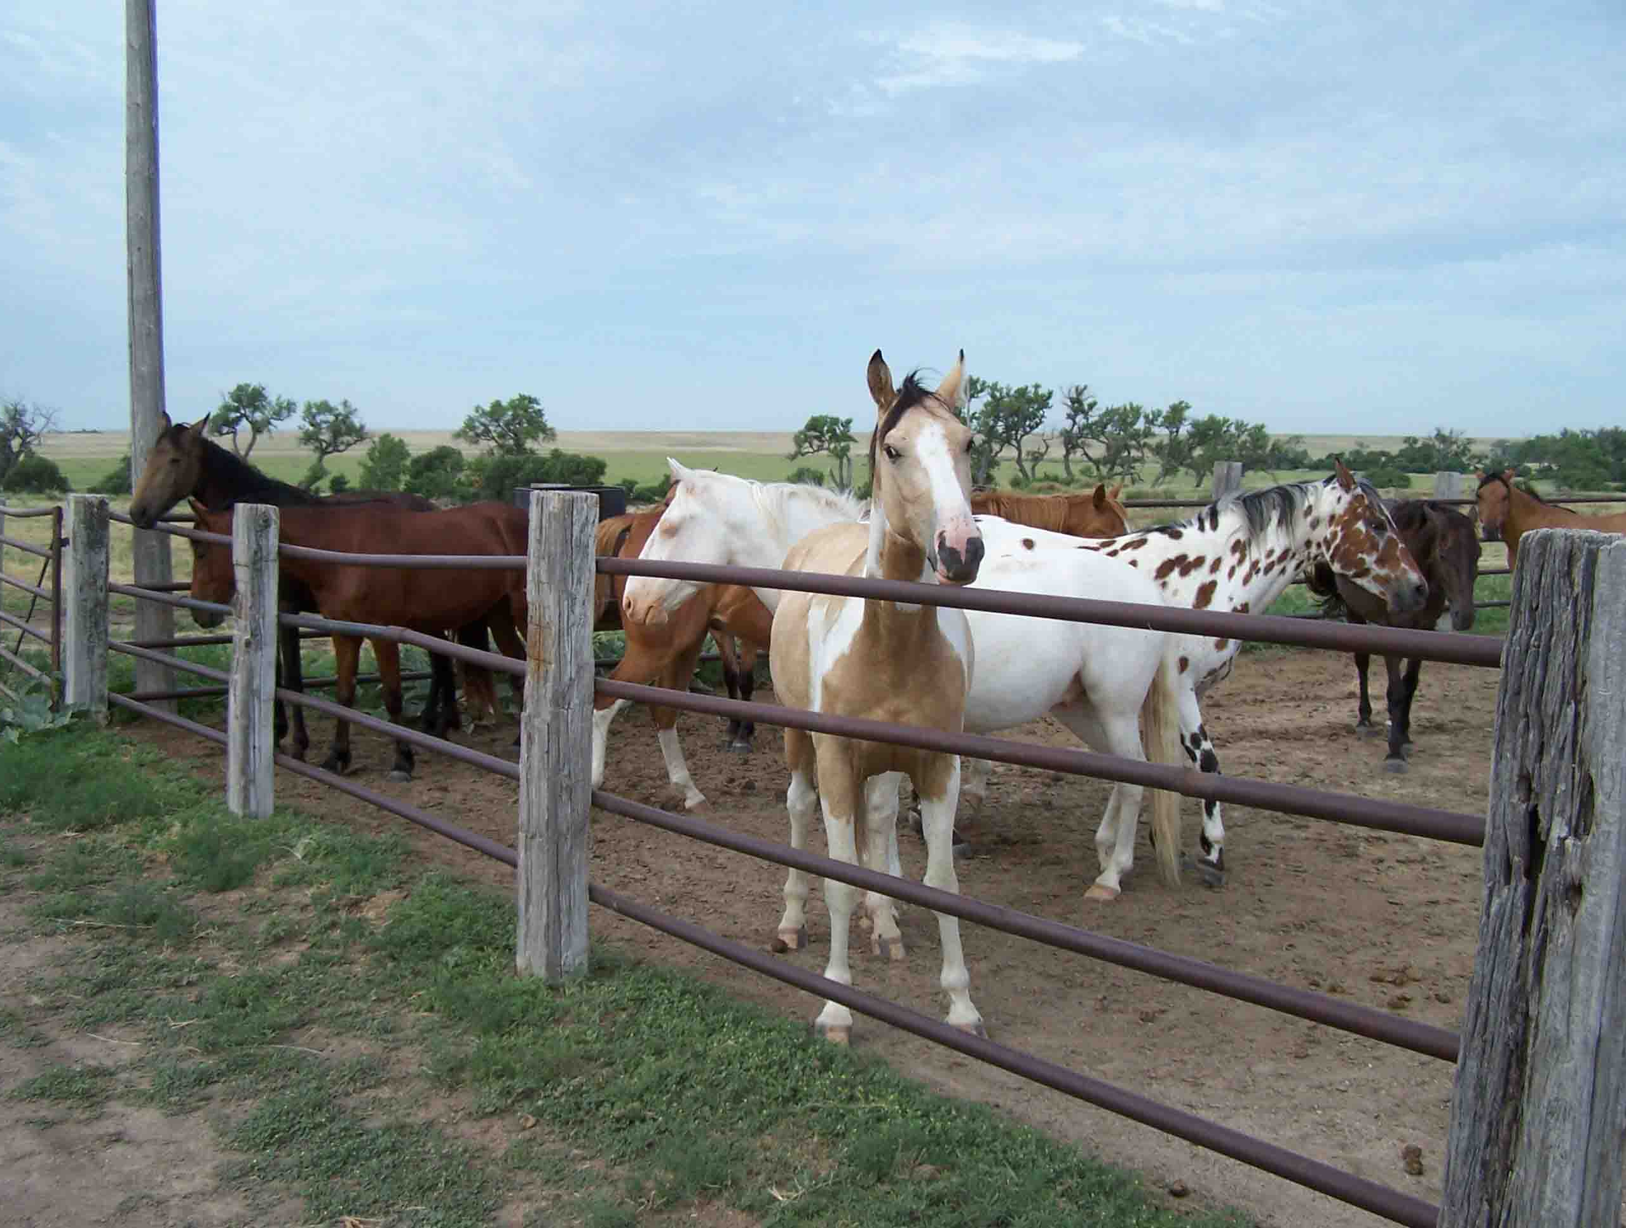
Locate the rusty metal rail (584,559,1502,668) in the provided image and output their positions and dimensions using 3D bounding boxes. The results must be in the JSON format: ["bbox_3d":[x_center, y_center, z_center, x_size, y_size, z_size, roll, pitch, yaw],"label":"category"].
[{"bbox_3d":[0.342,-0.042,4.779,0.058,0.058,3.129,-5,8,-42],"label":"rusty metal rail"}]

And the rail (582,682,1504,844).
[{"bbox_3d":[0.323,0.341,4.779,0.058,0.058,3.099,-5,7,-42],"label":"rail"}]

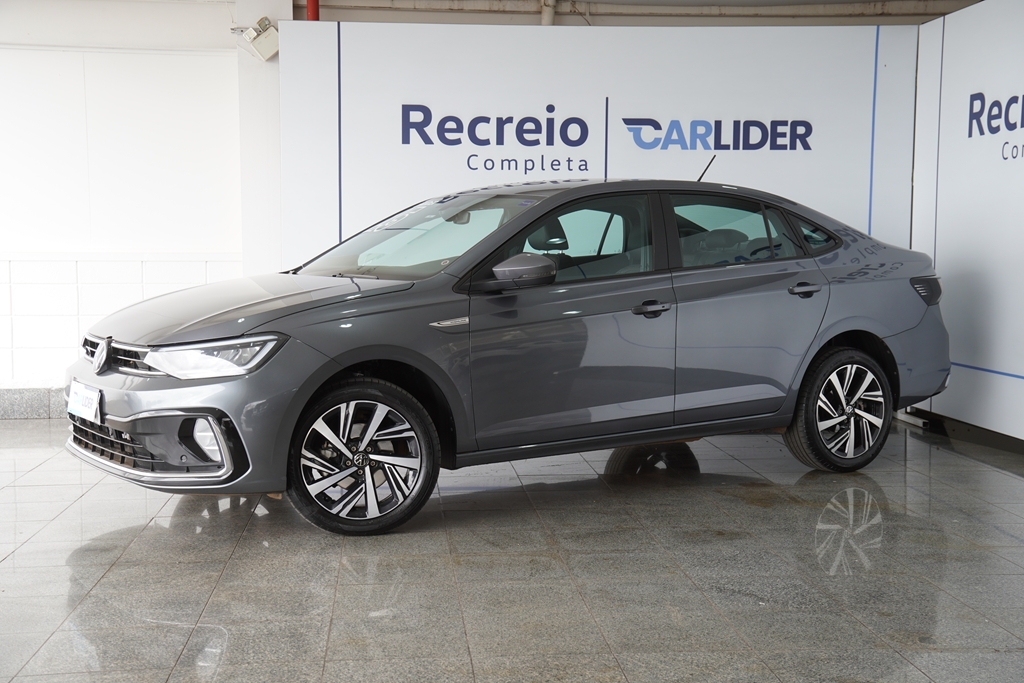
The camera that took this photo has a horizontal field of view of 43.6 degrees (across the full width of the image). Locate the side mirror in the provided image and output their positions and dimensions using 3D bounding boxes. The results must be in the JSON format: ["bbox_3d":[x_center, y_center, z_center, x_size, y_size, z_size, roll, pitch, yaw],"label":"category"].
[{"bbox_3d":[0.020,-0.289,5.208,0.220,0.155,0.230,-3,5,-32],"label":"side mirror"}]

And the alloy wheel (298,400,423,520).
[{"bbox_3d":[-0.584,0.450,5.011,0.462,0.462,0.180,0,4,-2],"label":"alloy wheel"}]

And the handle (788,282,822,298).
[{"bbox_3d":[1.397,-0.240,6.080,0.210,0.065,0.050,-3,5,-33],"label":"handle"}]

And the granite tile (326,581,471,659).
[{"bbox_3d":[-0.348,0.851,3.909,0.397,0.014,0.794,0,4,-5],"label":"granite tile"}]

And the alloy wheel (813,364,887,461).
[{"bbox_3d":[1.630,0.338,6.408,0.462,0.462,0.180,-3,5,-32],"label":"alloy wheel"}]

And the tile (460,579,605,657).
[{"bbox_3d":[0.048,0.847,3.963,0.401,0.014,0.828,0,4,-5],"label":"tile"}]

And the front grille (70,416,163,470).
[{"bbox_3d":[-1.678,0.385,5.204,0.170,0.165,1.050,-3,5,-33],"label":"front grille"}]

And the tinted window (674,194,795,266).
[{"bbox_3d":[1.050,-0.516,6.029,0.715,0.359,0.040,-2,-18,-34],"label":"tinted window"}]

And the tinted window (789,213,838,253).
[{"bbox_3d":[1.489,-0.540,6.316,0.281,0.214,0.030,-1,-20,-36],"label":"tinted window"}]

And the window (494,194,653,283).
[{"bbox_3d":[0.270,-0.457,5.541,0.840,0.385,0.060,-3,-13,-32],"label":"window"}]

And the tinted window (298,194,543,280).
[{"bbox_3d":[-0.469,-0.487,5.909,0.820,0.080,1.340,-34,21,-26],"label":"tinted window"}]

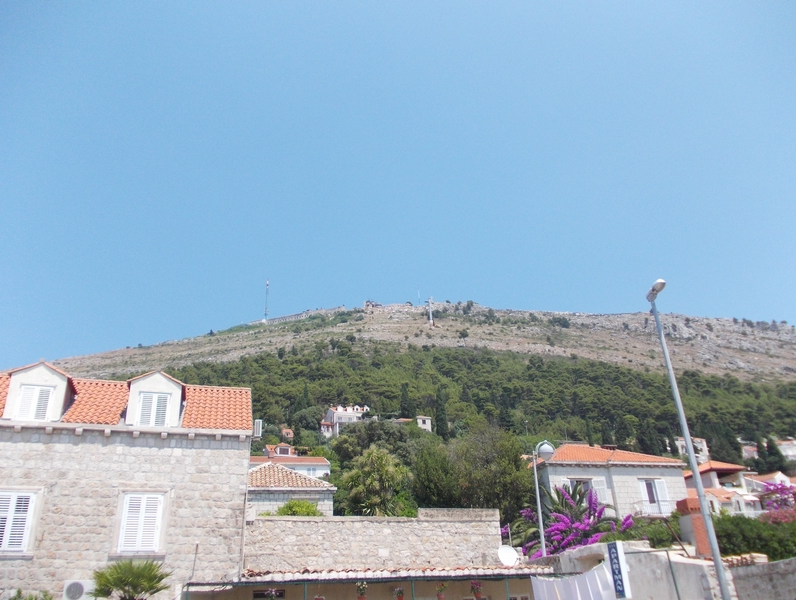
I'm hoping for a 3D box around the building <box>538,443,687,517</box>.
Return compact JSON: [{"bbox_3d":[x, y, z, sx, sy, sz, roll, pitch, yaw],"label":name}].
[{"bbox_3d":[12.560,13.715,43.415,10.300,7.900,8.400,6,-25,-17],"label":"building"}]

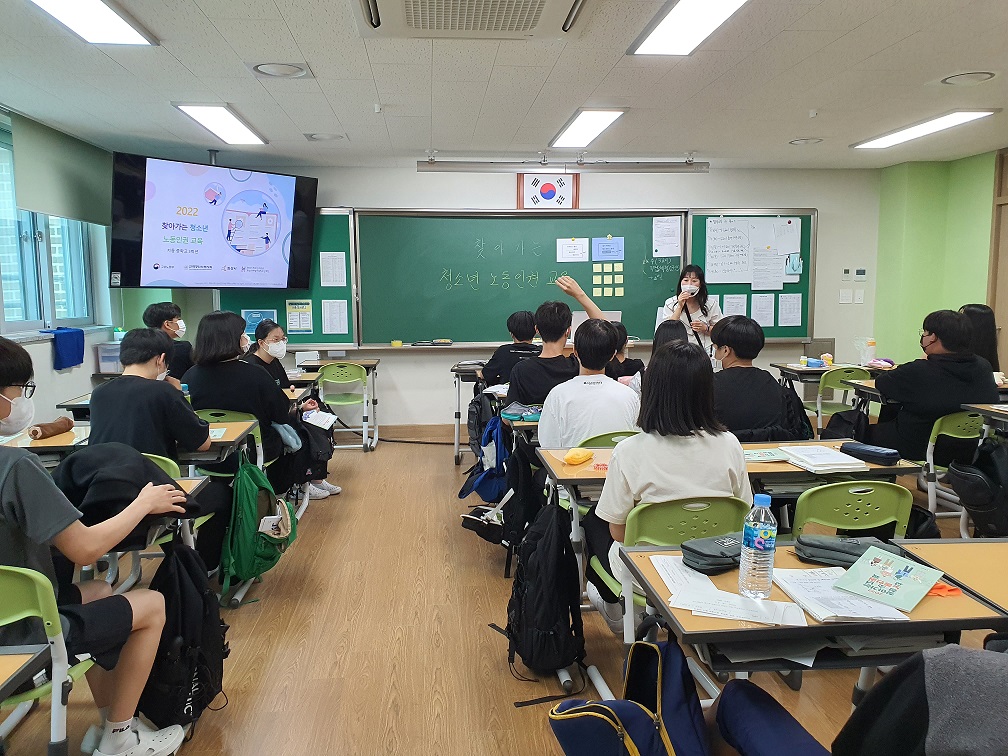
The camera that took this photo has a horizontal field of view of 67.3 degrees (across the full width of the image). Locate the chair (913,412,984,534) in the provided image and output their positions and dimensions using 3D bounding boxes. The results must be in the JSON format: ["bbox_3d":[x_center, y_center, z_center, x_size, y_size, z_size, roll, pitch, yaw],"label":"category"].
[{"bbox_3d":[2.586,0.502,4.421,0.440,0.730,0.500,-1,7,-5],"label":"chair"}]

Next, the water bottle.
[{"bbox_3d":[0.487,0.315,1.442,0.066,0.200,0.066,-1,7,-5],"label":"water bottle"}]

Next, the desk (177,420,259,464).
[{"bbox_3d":[-1.377,0.590,3.216,0.610,0.725,0.460,-1,7,-5],"label":"desk"}]

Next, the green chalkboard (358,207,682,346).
[{"bbox_3d":[0.184,-0.876,6.702,2.948,1.200,0.080,-1,7,-5],"label":"green chalkboard"}]

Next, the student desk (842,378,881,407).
[{"bbox_3d":[2.646,0.414,4.972,0.690,0.755,0.490,-1,7,-5],"label":"student desk"}]

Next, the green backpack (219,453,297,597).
[{"bbox_3d":[-1.030,0.592,3.204,0.250,0.560,0.300,0,7,3],"label":"green backpack"}]

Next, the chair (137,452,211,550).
[{"bbox_3d":[-1.283,0.623,2.859,0.390,0.740,0.480,0,7,5],"label":"chair"}]

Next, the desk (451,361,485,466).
[{"bbox_3d":[-0.112,0.271,5.934,0.610,0.725,0.460,-1,7,-5],"label":"desk"}]

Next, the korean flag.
[{"bbox_3d":[0.394,-1.680,6.787,0.460,0.310,0.030,-1,7,-5],"label":"korean flag"}]

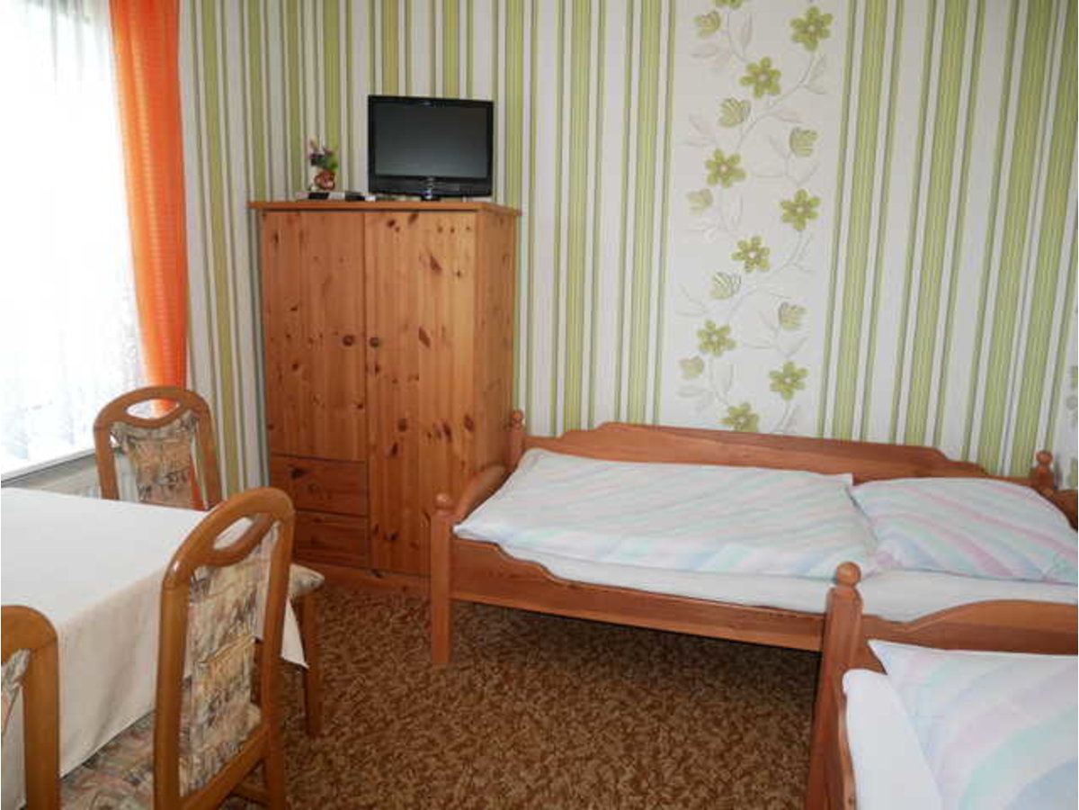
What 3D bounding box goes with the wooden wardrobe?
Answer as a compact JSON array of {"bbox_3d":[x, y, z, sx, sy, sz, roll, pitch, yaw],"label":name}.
[{"bbox_3d":[-0.607,-0.033,3.097,0.952,1.508,0.467,4,10,15],"label":"wooden wardrobe"}]

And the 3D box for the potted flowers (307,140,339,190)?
[{"bbox_3d":[-0.857,-0.950,2.965,0.112,0.203,0.110,4,10,16],"label":"potted flowers"}]

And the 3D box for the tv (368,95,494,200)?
[{"bbox_3d":[-0.412,-0.958,2.859,0.469,0.401,0.160,0,10,-8],"label":"tv"}]

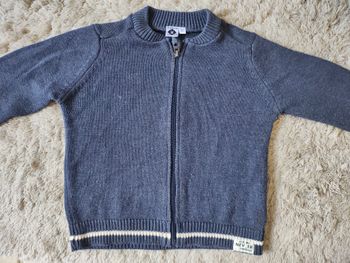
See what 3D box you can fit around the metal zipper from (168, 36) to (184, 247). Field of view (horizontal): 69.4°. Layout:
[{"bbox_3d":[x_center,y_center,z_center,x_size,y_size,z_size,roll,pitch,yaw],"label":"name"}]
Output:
[{"bbox_3d":[0.002,0.006,0.379,0.018,0.010,0.315,1,81,0],"label":"metal zipper"}]

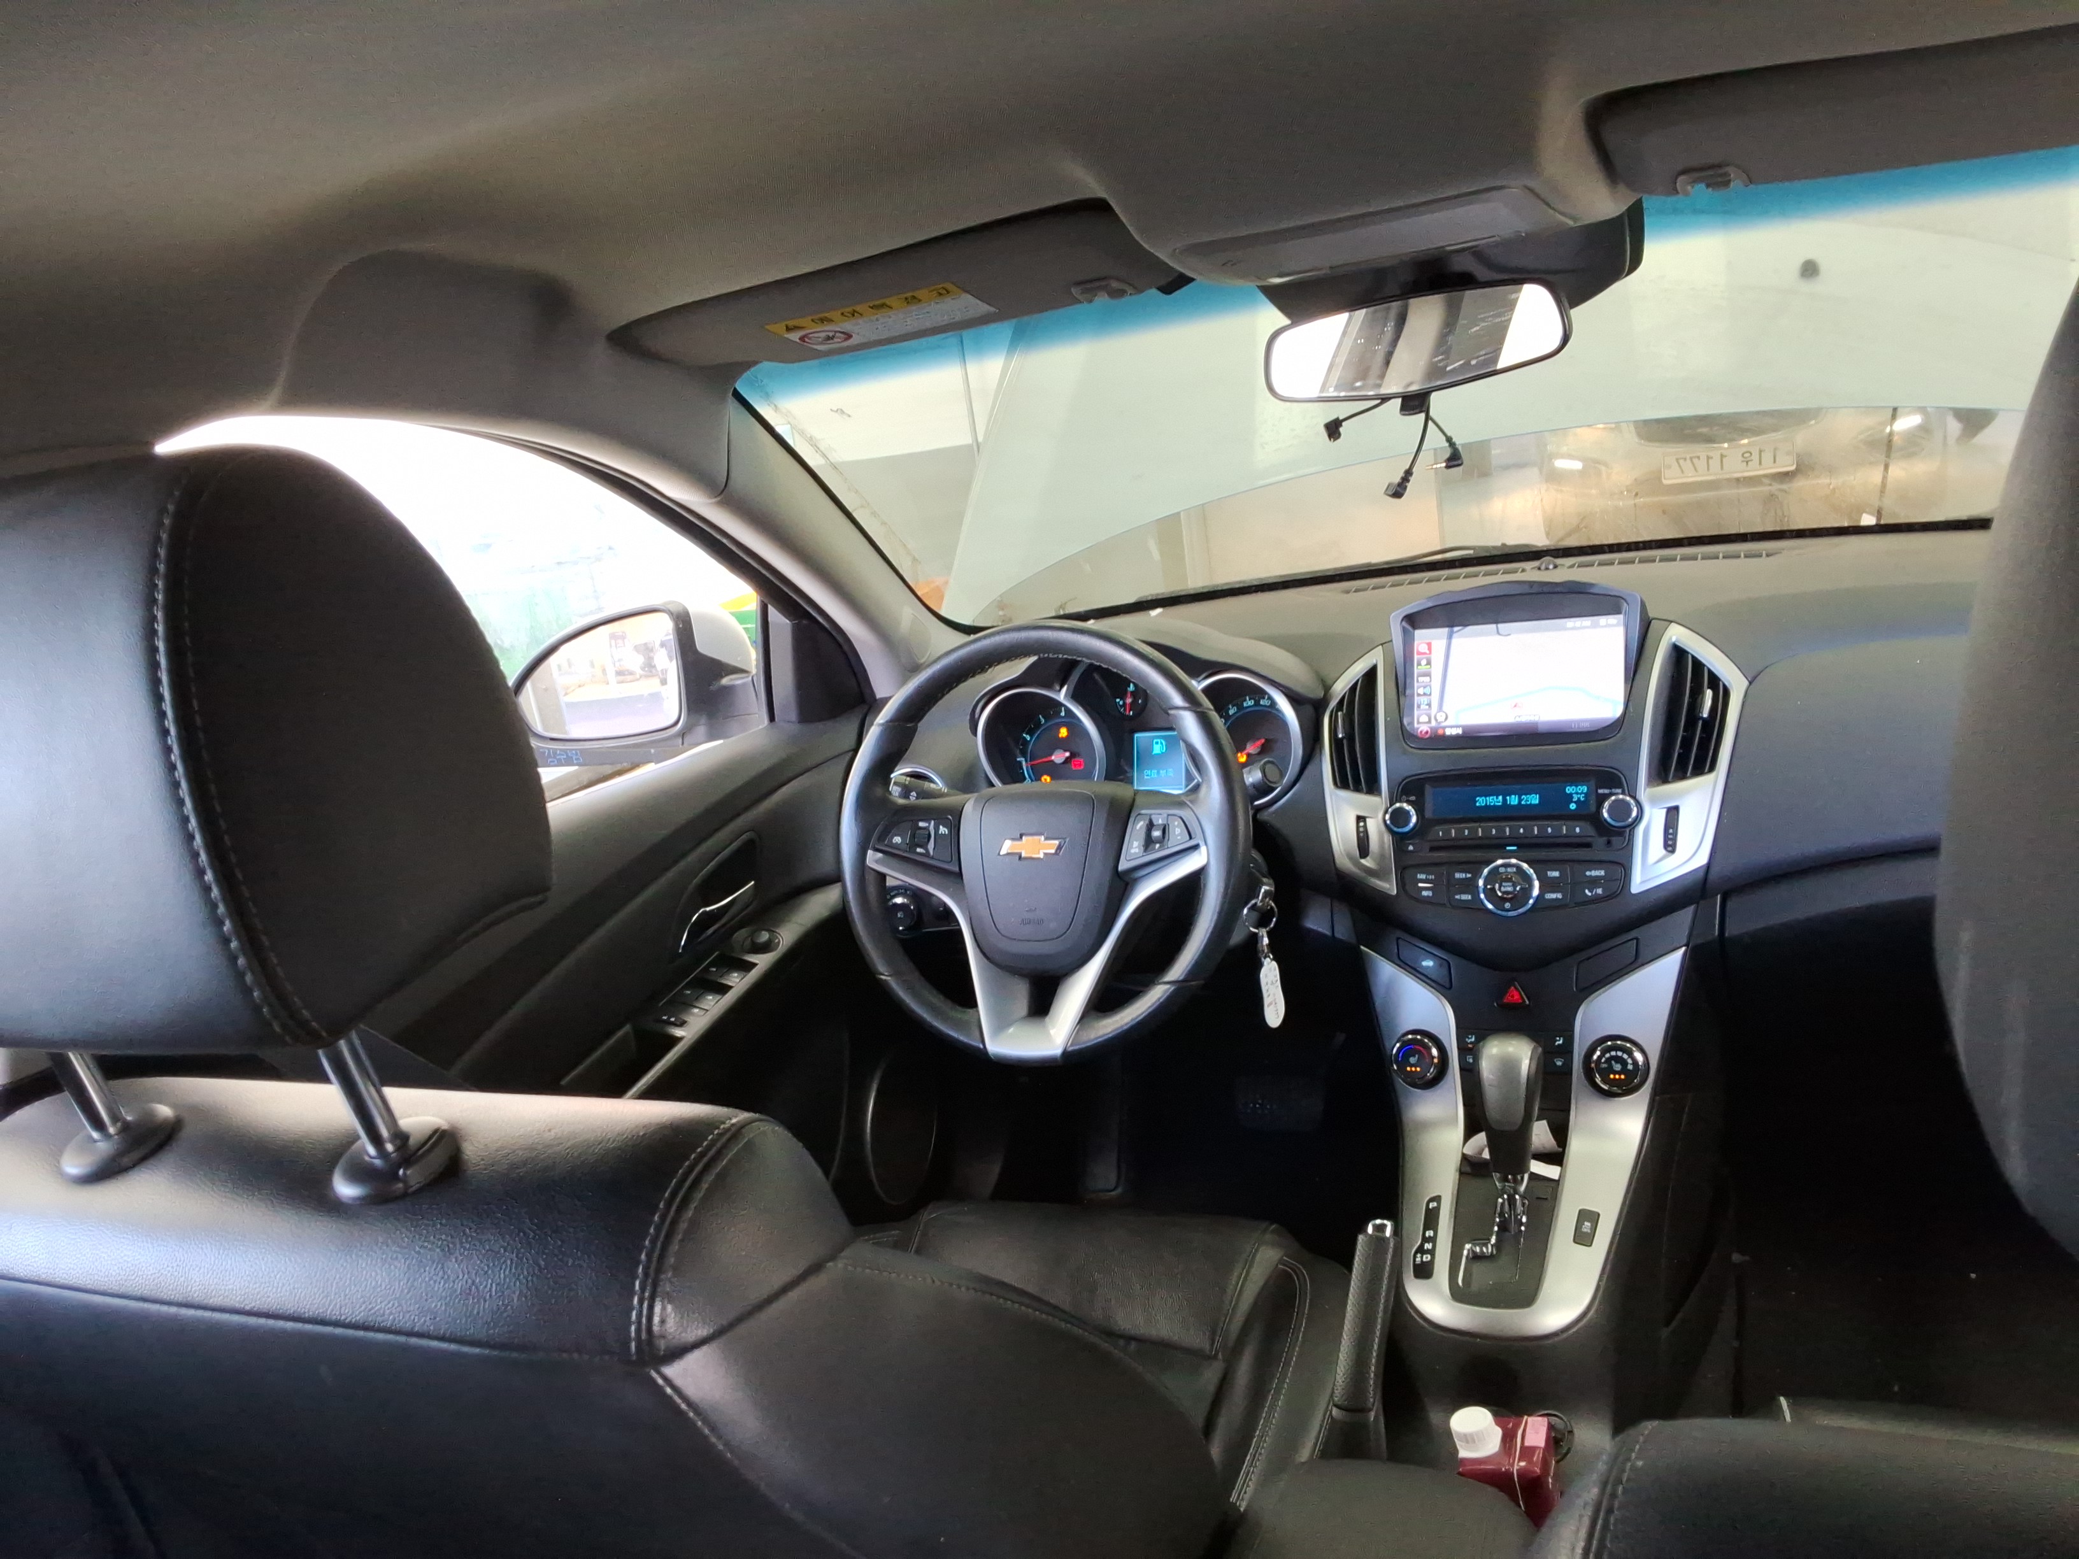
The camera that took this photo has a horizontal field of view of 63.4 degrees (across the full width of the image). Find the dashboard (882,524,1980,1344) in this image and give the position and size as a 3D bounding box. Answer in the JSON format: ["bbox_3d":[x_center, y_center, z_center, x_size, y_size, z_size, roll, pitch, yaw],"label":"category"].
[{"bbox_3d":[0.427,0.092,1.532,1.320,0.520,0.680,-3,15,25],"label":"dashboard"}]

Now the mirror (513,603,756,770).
[{"bbox_3d":[-0.446,-0.106,1.835,0.220,0.160,0.150,-5,14,17],"label":"mirror"}]

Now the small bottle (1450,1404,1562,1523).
[{"bbox_3d":[0.331,0.495,1.185,0.057,0.130,0.062,-3,15,25],"label":"small bottle"}]

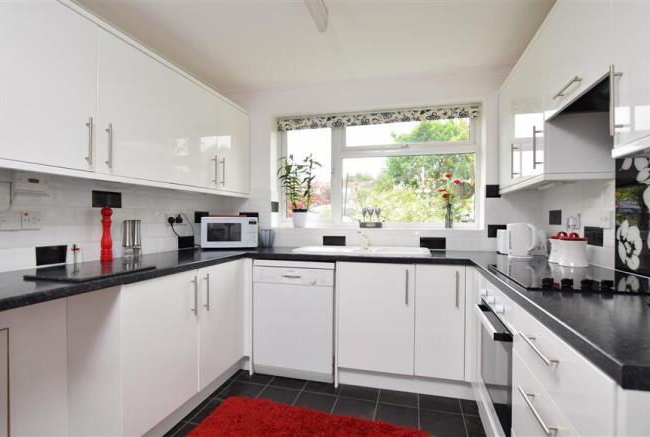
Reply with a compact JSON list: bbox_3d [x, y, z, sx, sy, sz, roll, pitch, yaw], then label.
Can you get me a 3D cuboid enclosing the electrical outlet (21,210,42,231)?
[{"bbox_3d":[-1.446,0.012,1.620,0.014,0.087,0.084,0,0,16],"label":"electrical outlet"}]

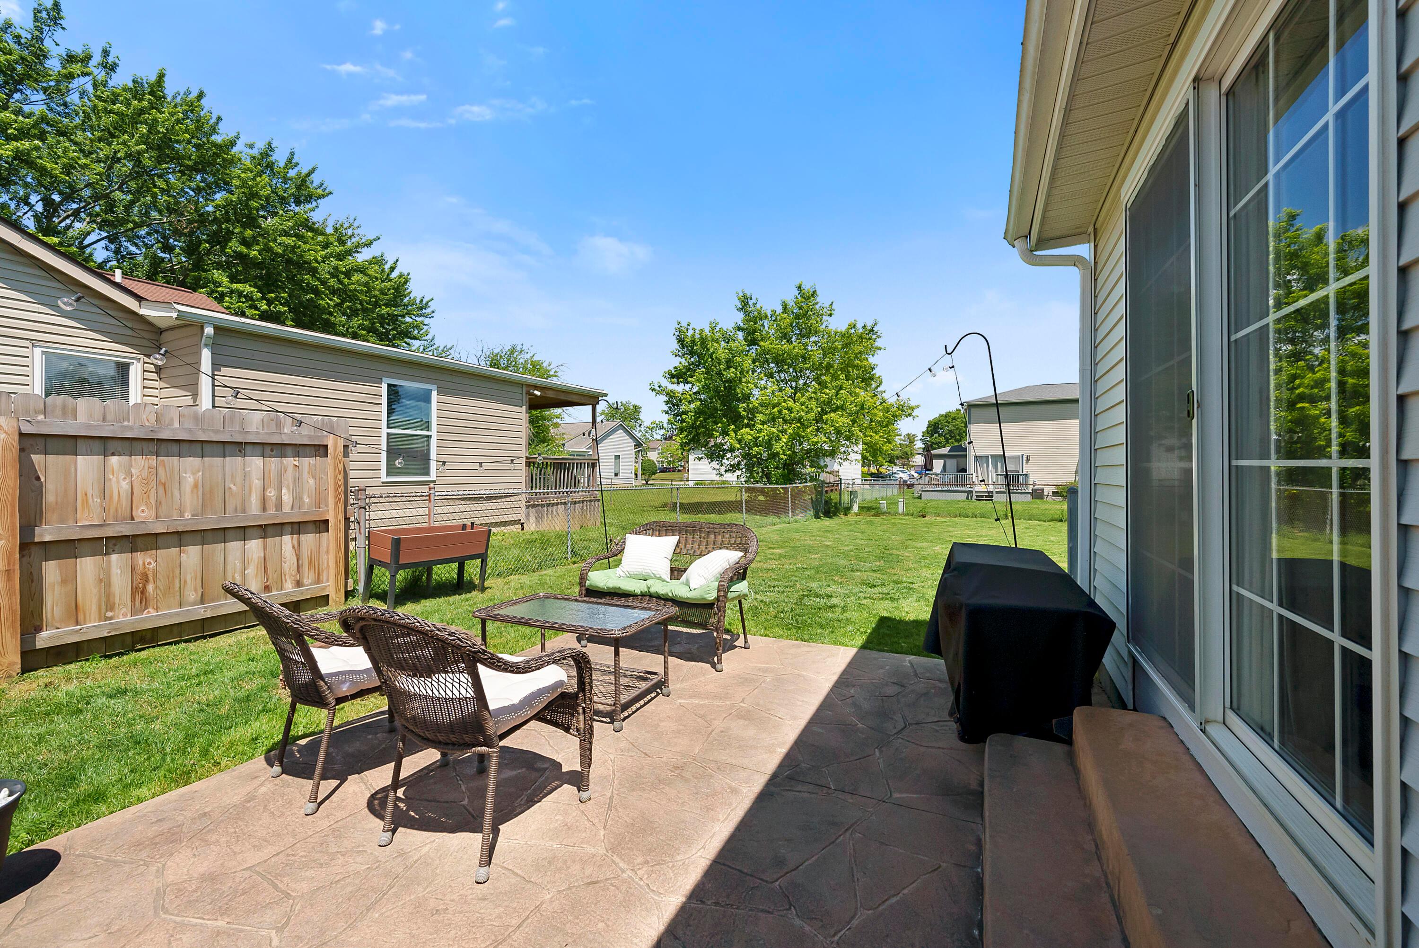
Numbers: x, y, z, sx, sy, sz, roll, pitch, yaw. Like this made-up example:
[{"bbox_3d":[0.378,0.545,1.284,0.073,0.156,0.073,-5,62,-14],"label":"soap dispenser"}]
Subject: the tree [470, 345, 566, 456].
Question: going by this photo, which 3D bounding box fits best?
[{"bbox_3d":[-9.500,-2.300,25.000,5.800,7.900,5.600,0,1,0],"label":"tree"}]

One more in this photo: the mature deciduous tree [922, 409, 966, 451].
[{"bbox_3d":[29.000,-2.700,61.000,7.800,9.200,7.600,0,1,0],"label":"mature deciduous tree"}]

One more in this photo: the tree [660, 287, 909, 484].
[{"bbox_3d":[2.900,-2.800,20.000,9.900,8.900,9.200,0,1,0],"label":"tree"}]

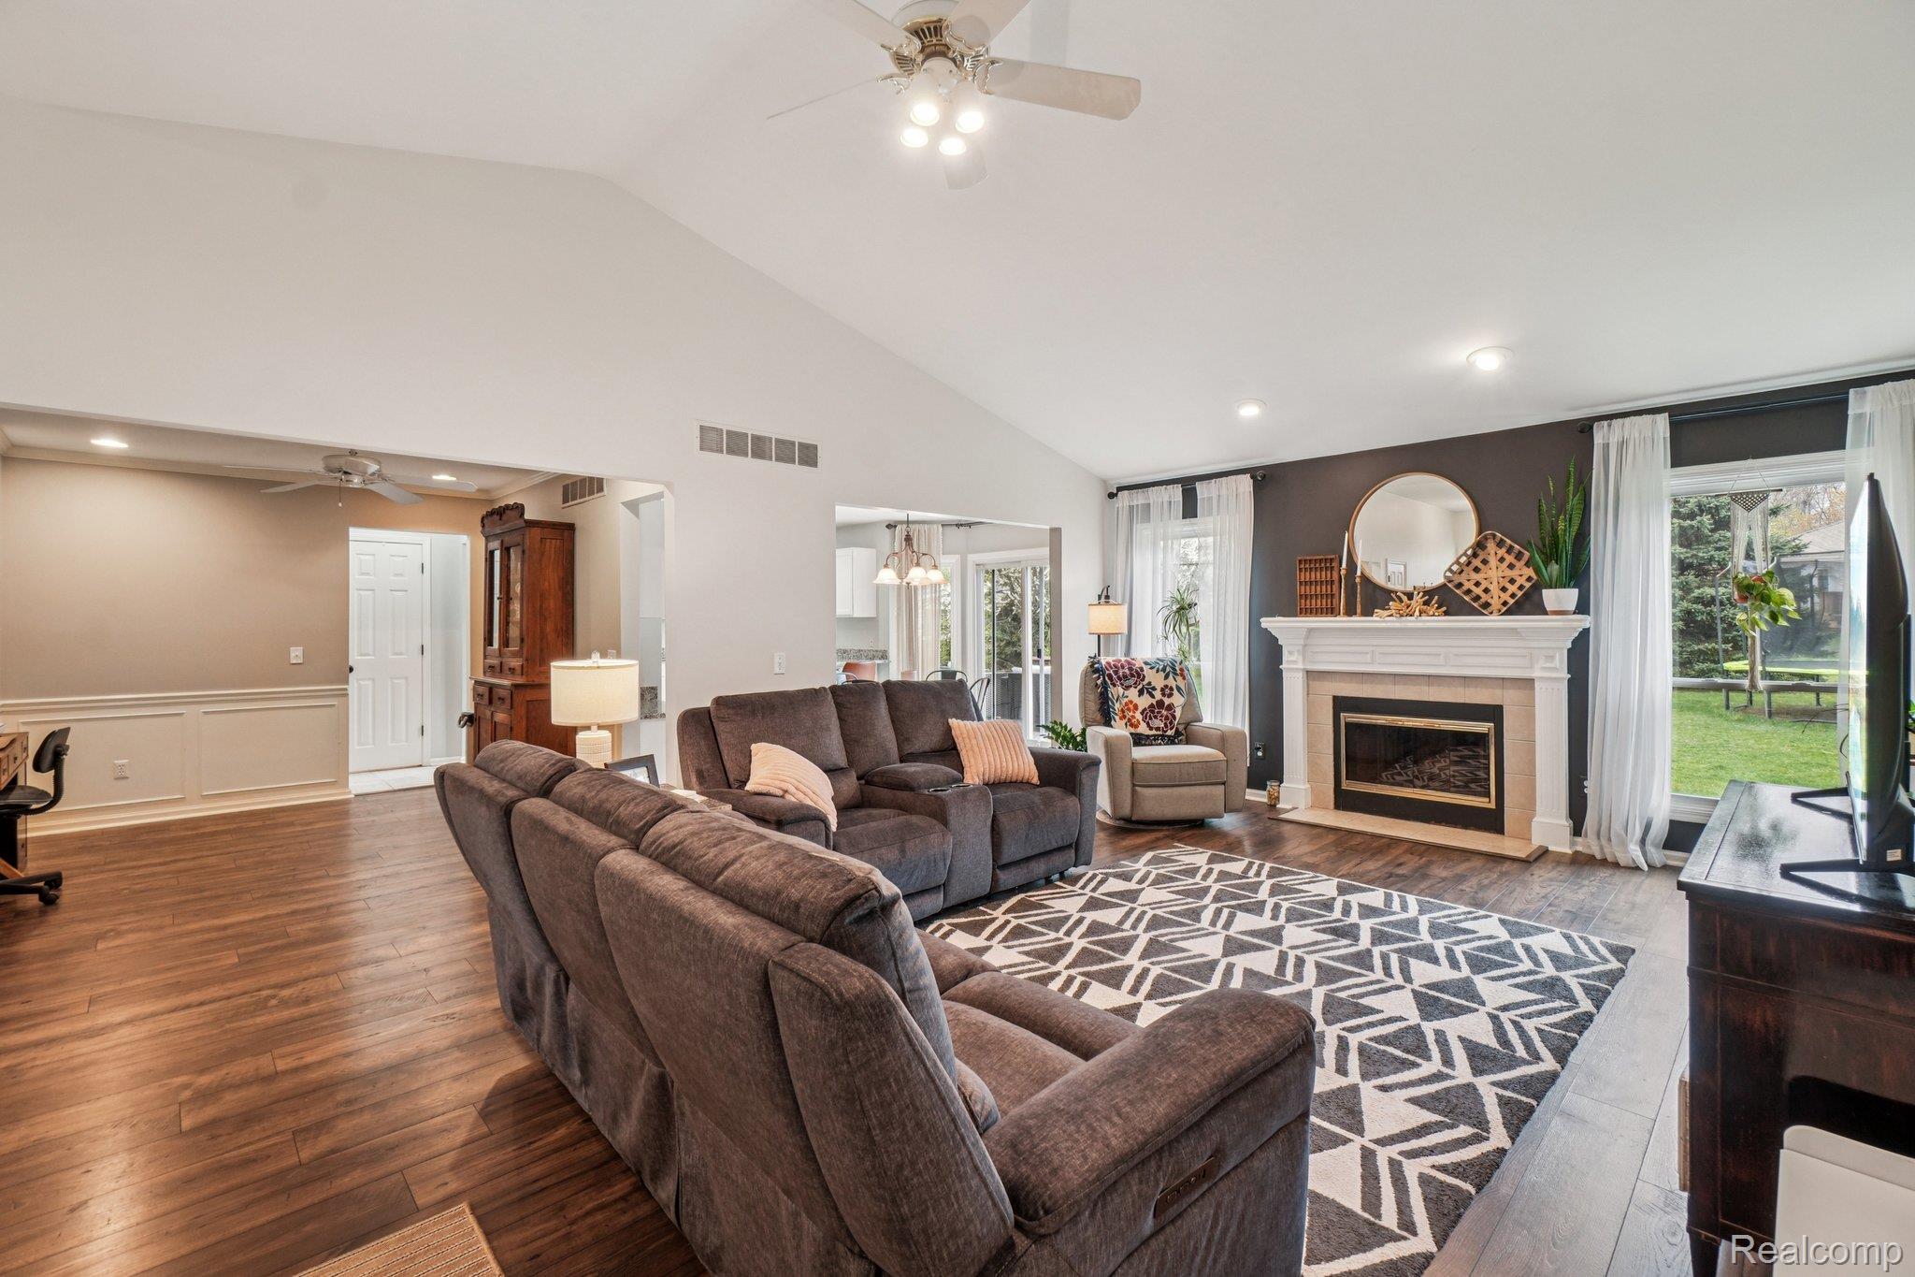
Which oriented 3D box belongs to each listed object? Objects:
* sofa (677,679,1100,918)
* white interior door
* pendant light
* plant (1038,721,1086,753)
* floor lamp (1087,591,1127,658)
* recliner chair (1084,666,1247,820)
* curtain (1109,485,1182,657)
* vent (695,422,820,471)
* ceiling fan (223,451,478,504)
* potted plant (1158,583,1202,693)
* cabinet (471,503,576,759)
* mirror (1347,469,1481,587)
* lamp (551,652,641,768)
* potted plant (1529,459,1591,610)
[{"bbox_3d":[-0.276,0.745,3.879,1.950,0.990,0.970,-1,1,-45],"label":"sofa"},{"bbox_3d":[-5.122,0.164,7.111,0.620,2.035,0.050,-1,1,-44],"label":"white interior door"},{"bbox_3d":[-0.407,-0.837,6.892,0.620,0.770,0.620,0,1,0],"label":"pendant light"},{"bbox_3d":[0.826,0.887,5.754,0.460,0.590,0.460,-1,1,-44],"label":"plant"},{"bbox_3d":[1.178,0.395,6.292,0.320,1.600,0.320,0,1,11],"label":"floor lamp"},{"bbox_3d":[1.283,0.688,5.408,0.910,1.030,0.930,0,1,-10],"label":"recliner chair"},{"bbox_3d":[1.520,-0.151,6.480,0.110,2.170,0.680,-1,1,-44],"label":"curtain"},{"bbox_3d":[-1.101,-1.088,4.530,0.810,0.195,0.030,-1,1,-44],"label":"vent"},{"bbox_3d":[-3.507,-1.011,4.634,1.170,0.360,1.170,-1,1,-45],"label":"ceiling fan"},{"bbox_3d":[1.686,0.386,6.076,0.450,1.620,0.450,-1,1,-45],"label":"potted plant"},{"bbox_3d":[-3.032,0.178,5.551,0.410,2.100,1.050,-1,1,-45],"label":"cabinet"},{"bbox_3d":[2.921,-0.683,5.109,0.045,0.762,0.762,-1,1,-44],"label":"mirror"},{"bbox_3d":[-1.552,0.357,3.421,0.350,0.610,0.350,-1,1,-44],"label":"lamp"},{"bbox_3d":[3.382,-0.568,4.491,0.250,0.890,0.280,-1,1,-44],"label":"potted plant"}]

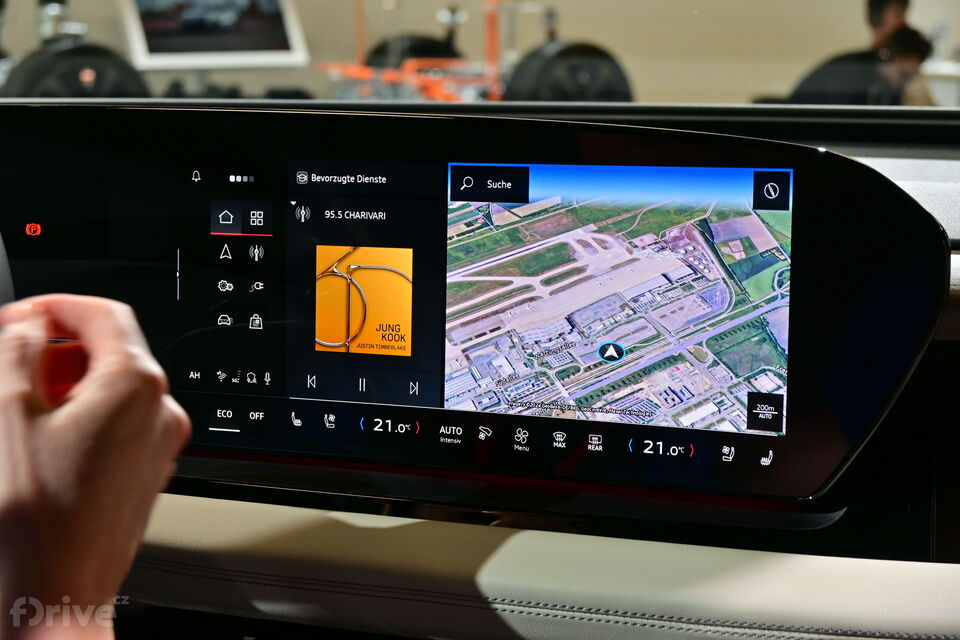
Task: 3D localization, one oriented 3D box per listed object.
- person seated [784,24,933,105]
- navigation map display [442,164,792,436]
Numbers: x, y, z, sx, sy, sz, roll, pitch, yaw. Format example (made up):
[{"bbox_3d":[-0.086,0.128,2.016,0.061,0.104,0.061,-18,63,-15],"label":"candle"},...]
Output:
[{"bbox_3d":[1.832,-0.821,9.109,0.750,1.150,0.520,-1,11,6],"label":"person seated"},{"bbox_3d":[0.065,-0.012,0.929,0.178,0.123,0.010,3,5,26],"label":"navigation map display"}]

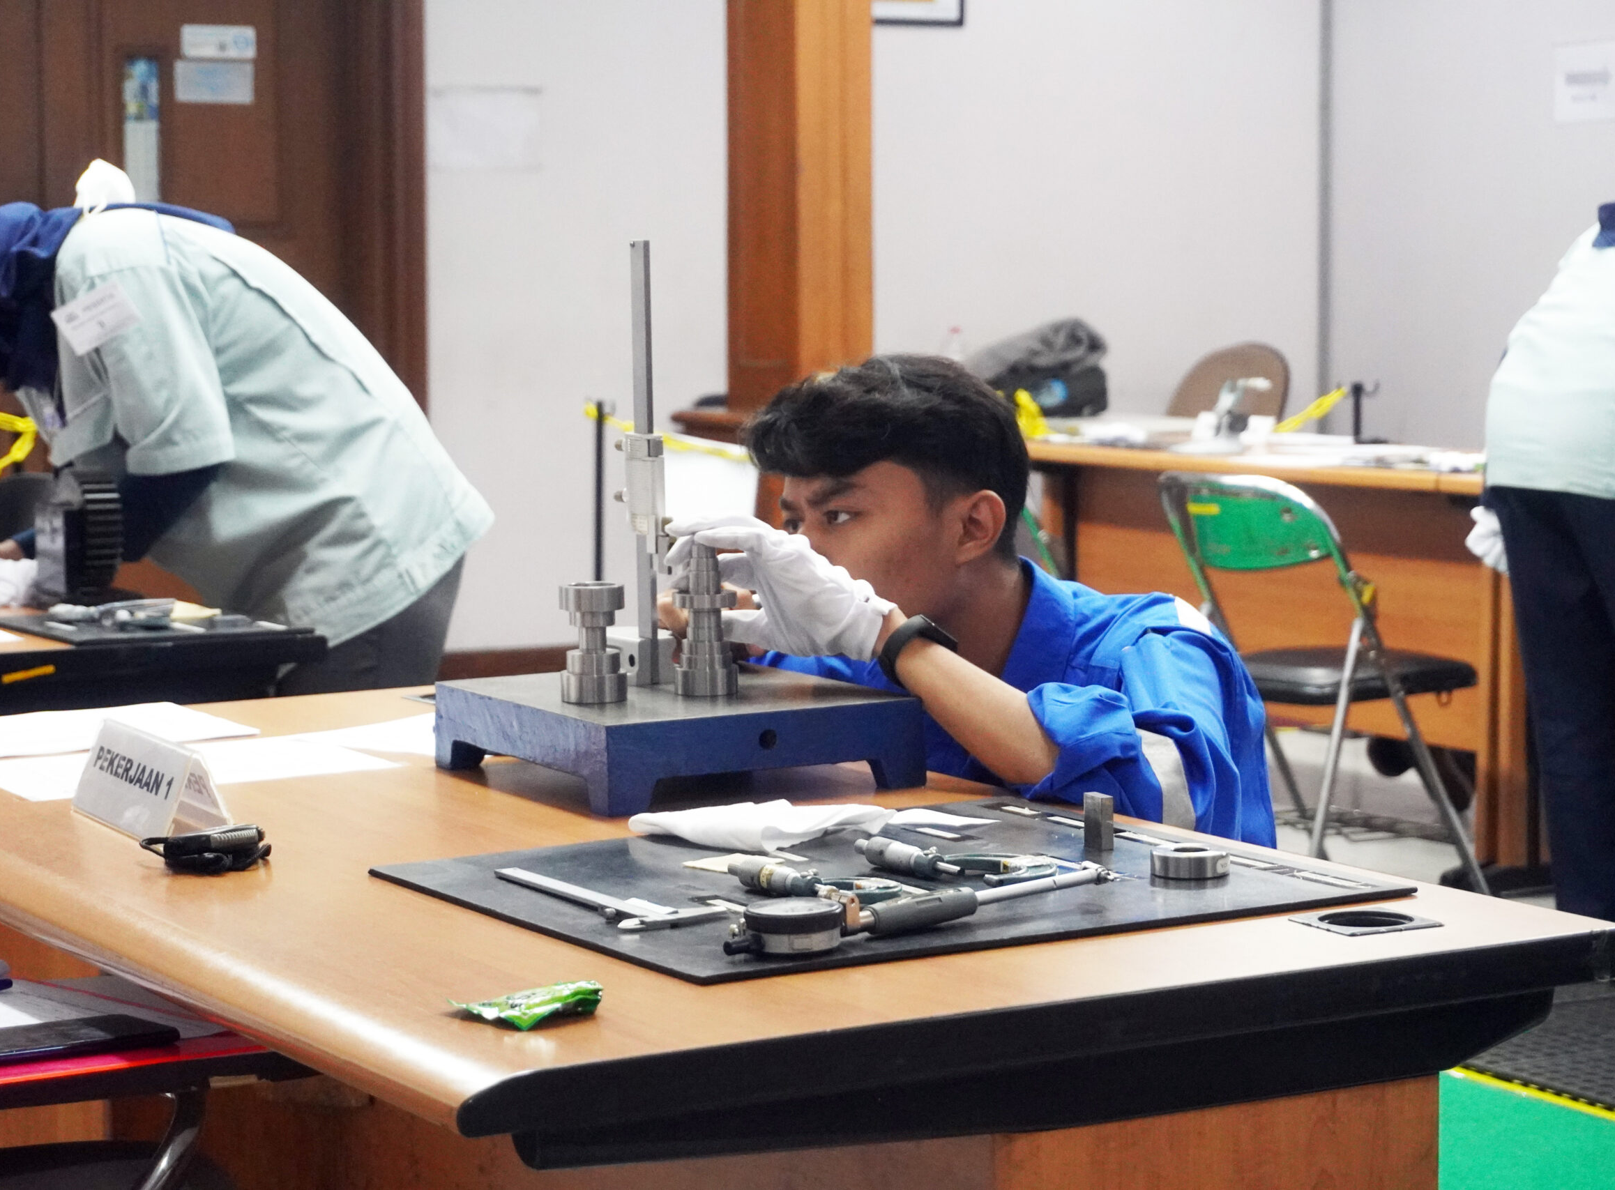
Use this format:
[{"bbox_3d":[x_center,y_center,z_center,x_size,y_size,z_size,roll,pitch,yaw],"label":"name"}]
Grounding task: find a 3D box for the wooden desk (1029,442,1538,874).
[{"bbox_3d":[1.142,0.085,7.255,0.740,0.740,1.500,-4,7,-33],"label":"wooden desk"}]

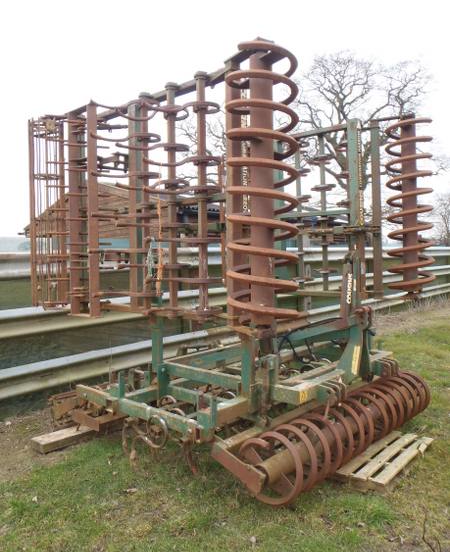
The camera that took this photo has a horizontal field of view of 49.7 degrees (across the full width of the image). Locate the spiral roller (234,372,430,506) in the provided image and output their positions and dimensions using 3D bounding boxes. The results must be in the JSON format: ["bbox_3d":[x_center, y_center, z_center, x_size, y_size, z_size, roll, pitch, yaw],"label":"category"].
[{"bbox_3d":[1.101,1.237,4.095,0.455,0.455,2.520,3,5,40],"label":"spiral roller"}]

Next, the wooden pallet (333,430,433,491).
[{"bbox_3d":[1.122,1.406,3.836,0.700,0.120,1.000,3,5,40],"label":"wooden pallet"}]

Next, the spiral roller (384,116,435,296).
[{"bbox_3d":[1.881,-0.733,4.913,0.455,1.760,0.455,3,6,40],"label":"spiral roller"}]

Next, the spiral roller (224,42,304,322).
[{"bbox_3d":[0.236,-0.572,3.029,0.455,1.700,0.455,1,3,0],"label":"spiral roller"}]

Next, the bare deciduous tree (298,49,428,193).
[{"bbox_3d":[8.471,-7.148,29.596,10.300,13.700,9.500,0,4,0],"label":"bare deciduous tree"}]

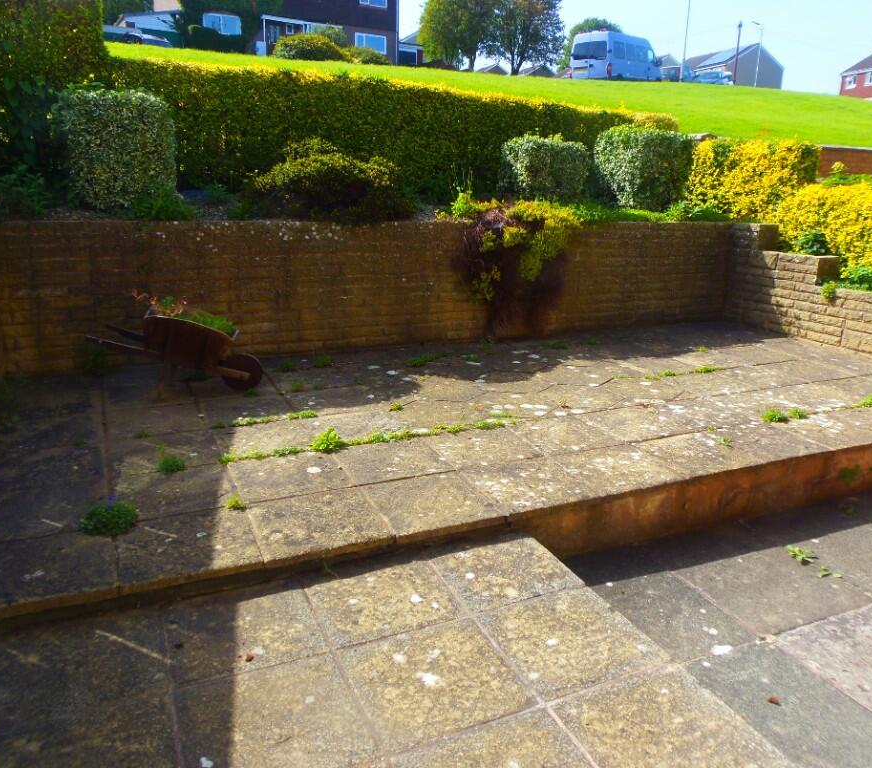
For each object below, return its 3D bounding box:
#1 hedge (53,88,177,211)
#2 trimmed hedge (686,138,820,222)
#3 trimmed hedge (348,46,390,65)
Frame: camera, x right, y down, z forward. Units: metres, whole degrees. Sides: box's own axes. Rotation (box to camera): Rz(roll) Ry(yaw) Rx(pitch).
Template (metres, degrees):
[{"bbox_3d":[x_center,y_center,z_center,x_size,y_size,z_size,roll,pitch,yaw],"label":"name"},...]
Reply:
[{"bbox_3d":[-2.505,-1.823,5.579,0.798,0.840,0.750,-6,17,-23],"label":"hedge"},{"bbox_3d":[3.535,-2.248,8.000,1.150,0.900,1.000,-5,15,-22],"label":"trimmed hedge"},{"bbox_3d":[-3.700,-18.248,39.500,2.250,0.900,1.500,-8,17,-29],"label":"trimmed hedge"}]

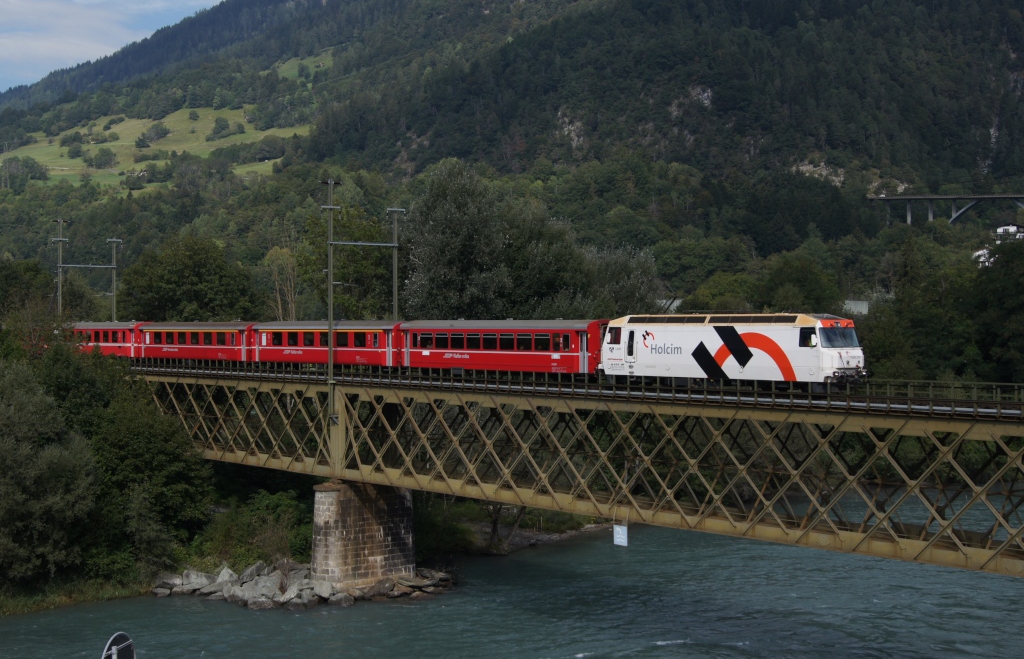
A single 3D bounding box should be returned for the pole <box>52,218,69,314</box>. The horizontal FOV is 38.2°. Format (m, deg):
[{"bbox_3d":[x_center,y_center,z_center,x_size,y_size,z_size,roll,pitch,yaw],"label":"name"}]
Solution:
[{"bbox_3d":[-40.045,-3.378,131.081,1.650,12.760,0.340,0,0,-40],"label":"pole"}]

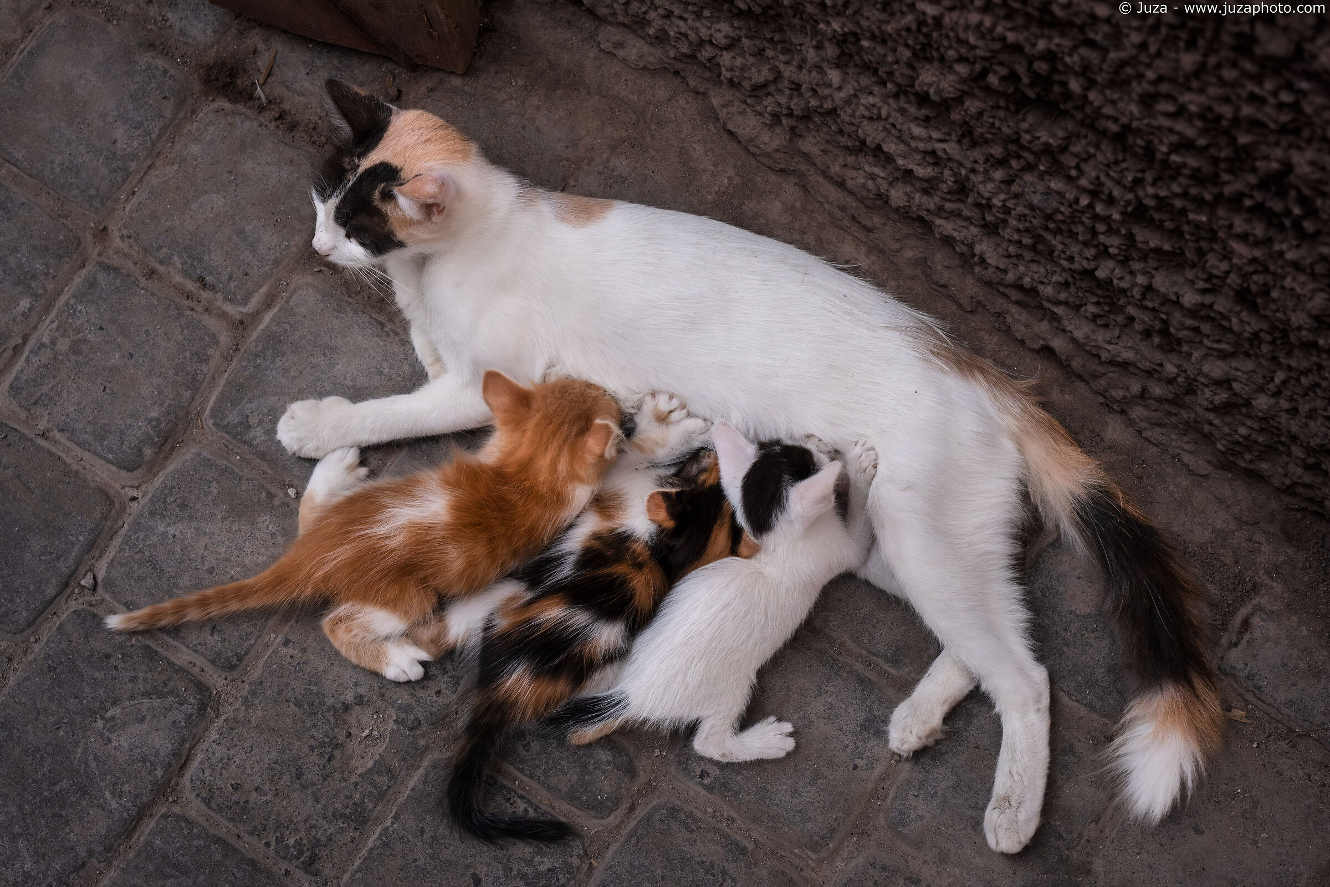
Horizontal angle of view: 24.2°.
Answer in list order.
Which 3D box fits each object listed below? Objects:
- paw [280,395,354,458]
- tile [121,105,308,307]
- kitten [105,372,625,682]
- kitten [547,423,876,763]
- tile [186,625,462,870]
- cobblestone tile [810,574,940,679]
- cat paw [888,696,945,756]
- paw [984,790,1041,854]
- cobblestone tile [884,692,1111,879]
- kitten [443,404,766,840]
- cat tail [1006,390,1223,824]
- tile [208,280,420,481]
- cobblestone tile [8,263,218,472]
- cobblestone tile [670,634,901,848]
[{"bbox_3d":[-0.196,-0.009,1.743,0.041,0.028,0.032,-10,71,-1],"label":"paw"},{"bbox_3d":[-0.263,-0.138,1.858,0.091,0.027,0.102,31,69,6],"label":"tile"},{"bbox_3d":[-0.157,0.052,1.687,0.302,0.090,0.139,-30,72,-7],"label":"kitten"},{"bbox_3d":[0.043,0.083,1.662,0.117,0.100,0.218,31,75,12],"label":"kitten"},{"bbox_3d":[-0.194,0.177,1.747,0.101,0.027,0.115,31,69,6],"label":"tile"},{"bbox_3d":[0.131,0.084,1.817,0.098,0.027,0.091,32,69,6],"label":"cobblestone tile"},{"bbox_3d":[0.135,0.152,1.673,0.027,0.025,0.032,34,76,13],"label":"cat paw"},{"bbox_3d":[0.196,0.213,1.746,0.031,0.028,0.038,13,69,-1],"label":"paw"},{"bbox_3d":[0.186,0.192,1.686,0.099,0.030,0.090,31,75,12],"label":"cobblestone tile"},{"bbox_3d":[-0.040,0.101,1.668,0.248,0.085,0.132,-44,75,-11],"label":"kitten"},{"bbox_3d":[0.266,0.086,1.779,0.080,0.058,0.264,-13,71,-11],"label":"cat tail"},{"bbox_3d":[-0.193,-0.025,1.779,0.099,0.030,0.099,31,75,12],"label":"tile"},{"bbox_3d":[-0.322,-0.041,1.815,0.086,0.027,0.099,30,69,6],"label":"cobblestone tile"},{"bbox_3d":[0.069,0.162,1.702,0.098,0.030,0.093,31,75,12],"label":"cobblestone tile"}]

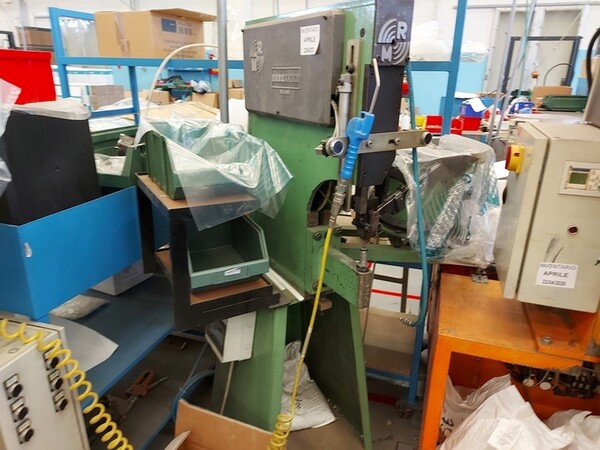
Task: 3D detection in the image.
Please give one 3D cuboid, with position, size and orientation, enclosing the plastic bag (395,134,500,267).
[{"bbox_3d":[0.663,-0.148,1.908,0.400,0.490,0.400,8,20,19],"label":"plastic bag"}]

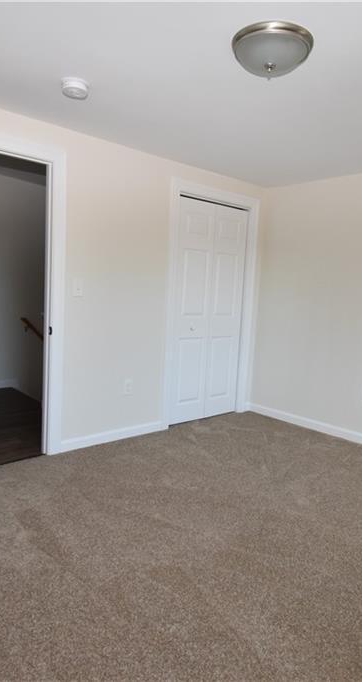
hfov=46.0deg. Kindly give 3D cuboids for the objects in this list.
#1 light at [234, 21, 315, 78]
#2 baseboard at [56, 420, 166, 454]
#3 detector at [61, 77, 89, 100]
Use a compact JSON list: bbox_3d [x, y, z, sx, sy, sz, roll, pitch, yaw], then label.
[{"bbox_3d":[0.387,-1.194,1.808,0.340,0.145,0.340,3,6,0],"label":"light"},{"bbox_3d":[-0.516,0.765,3.460,0.980,0.085,0.015,-3,8,-42],"label":"baseboard"},{"bbox_3d":[-0.560,-1.335,2.238,0.143,0.050,0.143,-3,8,-42],"label":"detector"}]

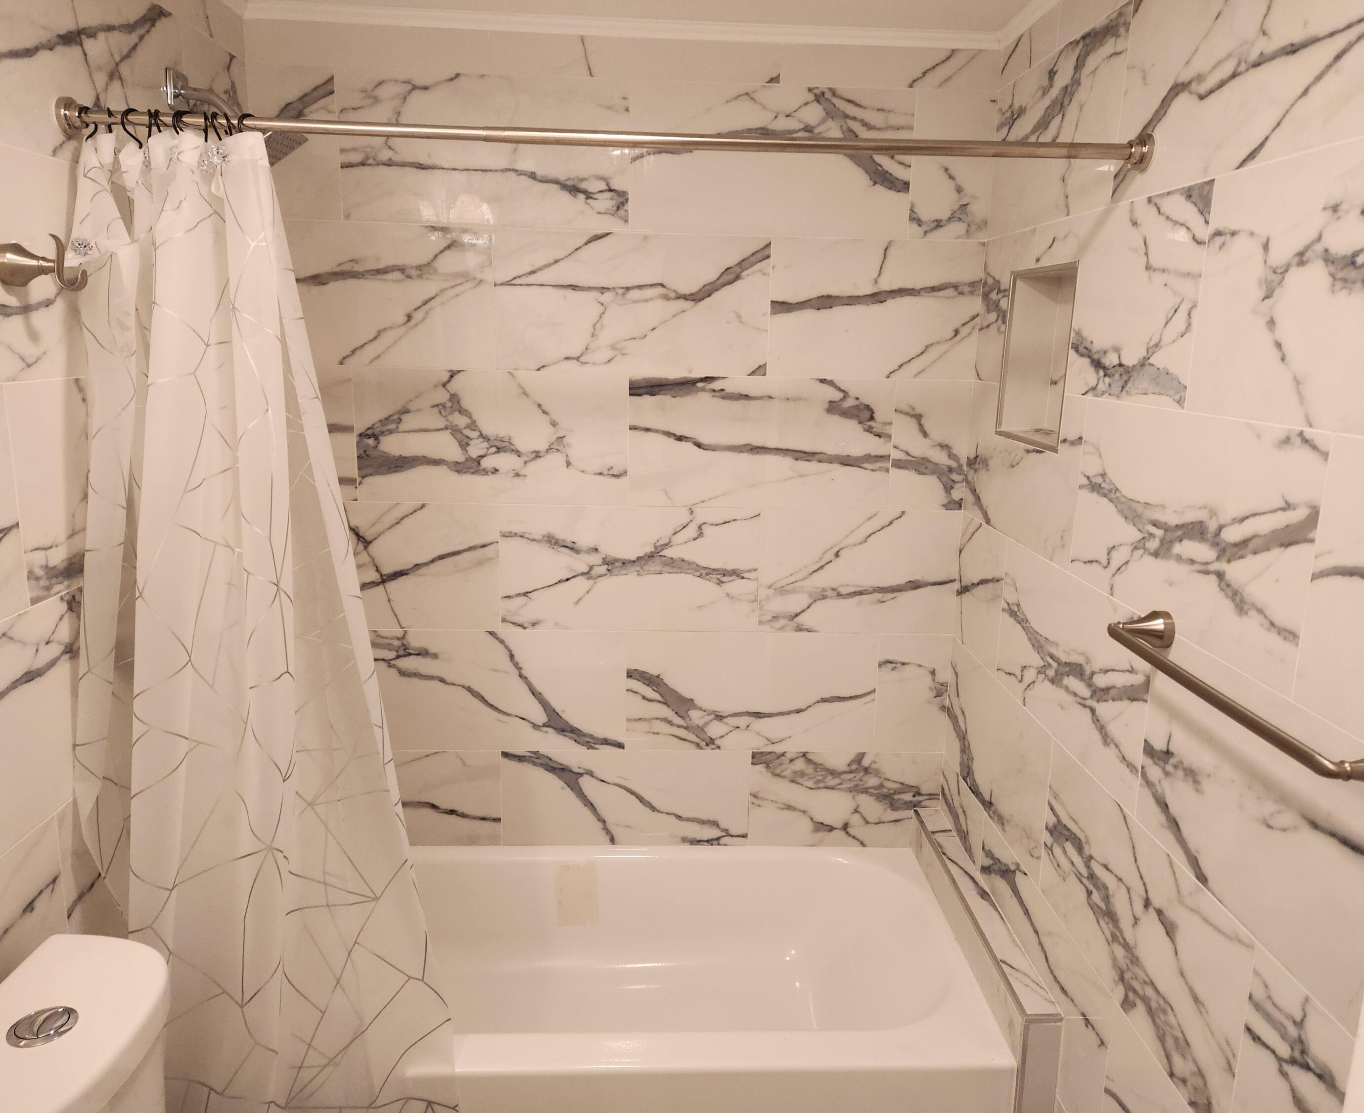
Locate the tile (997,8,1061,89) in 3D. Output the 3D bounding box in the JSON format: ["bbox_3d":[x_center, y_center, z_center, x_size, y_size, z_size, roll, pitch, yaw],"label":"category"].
[{"bbox_3d":[0.695,-1.008,1.961,0.012,0.083,0.311,1,13,-2],"label":"tile"}]

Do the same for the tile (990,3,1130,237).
[{"bbox_3d":[0.694,-0.780,1.856,0.012,0.302,0.604,1,13,-2],"label":"tile"}]

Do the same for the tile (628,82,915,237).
[{"bbox_3d":[0.198,-0.854,2.133,0.611,0.302,0.012,1,13,-3],"label":"tile"}]

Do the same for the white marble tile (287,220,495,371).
[{"bbox_3d":[-0.666,-0.570,2.167,0.497,0.302,0.012,1,13,-3],"label":"white marble tile"}]

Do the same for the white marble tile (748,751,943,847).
[{"bbox_3d":[0.409,0.609,2.485,0.477,0.254,0.012,1,13,-3],"label":"white marble tile"}]

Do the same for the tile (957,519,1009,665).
[{"bbox_3d":[0.672,0.076,2.209,0.012,0.302,0.309,1,13,-2],"label":"tile"}]

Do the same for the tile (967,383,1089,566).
[{"bbox_3d":[0.671,-0.185,1.966,0.010,0.299,0.588,1,13,-2],"label":"tile"}]

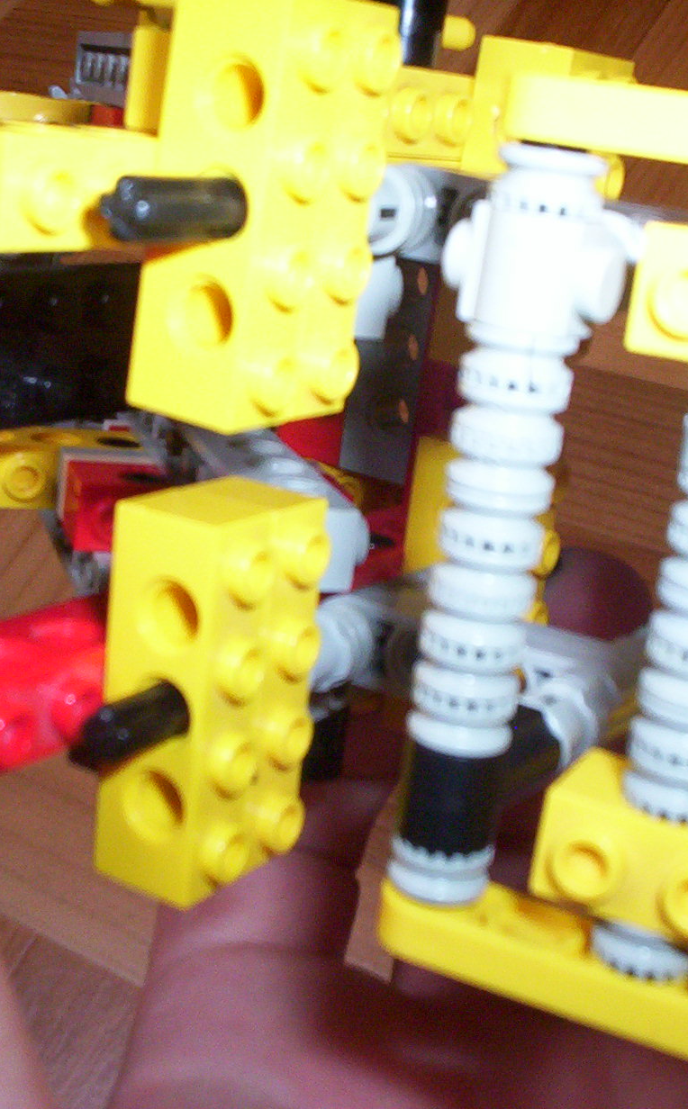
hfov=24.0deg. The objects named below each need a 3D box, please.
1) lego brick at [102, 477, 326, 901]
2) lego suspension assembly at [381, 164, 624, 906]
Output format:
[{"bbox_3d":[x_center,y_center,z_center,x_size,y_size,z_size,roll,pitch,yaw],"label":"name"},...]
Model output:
[{"bbox_3d":[-0.010,0.011,0.137,0.011,0.032,0.016,14,16,30],"label":"lego brick"},{"bbox_3d":[0.011,-0.001,0.116,0.012,0.057,0.009,17,21,28],"label":"lego suspension assembly"}]

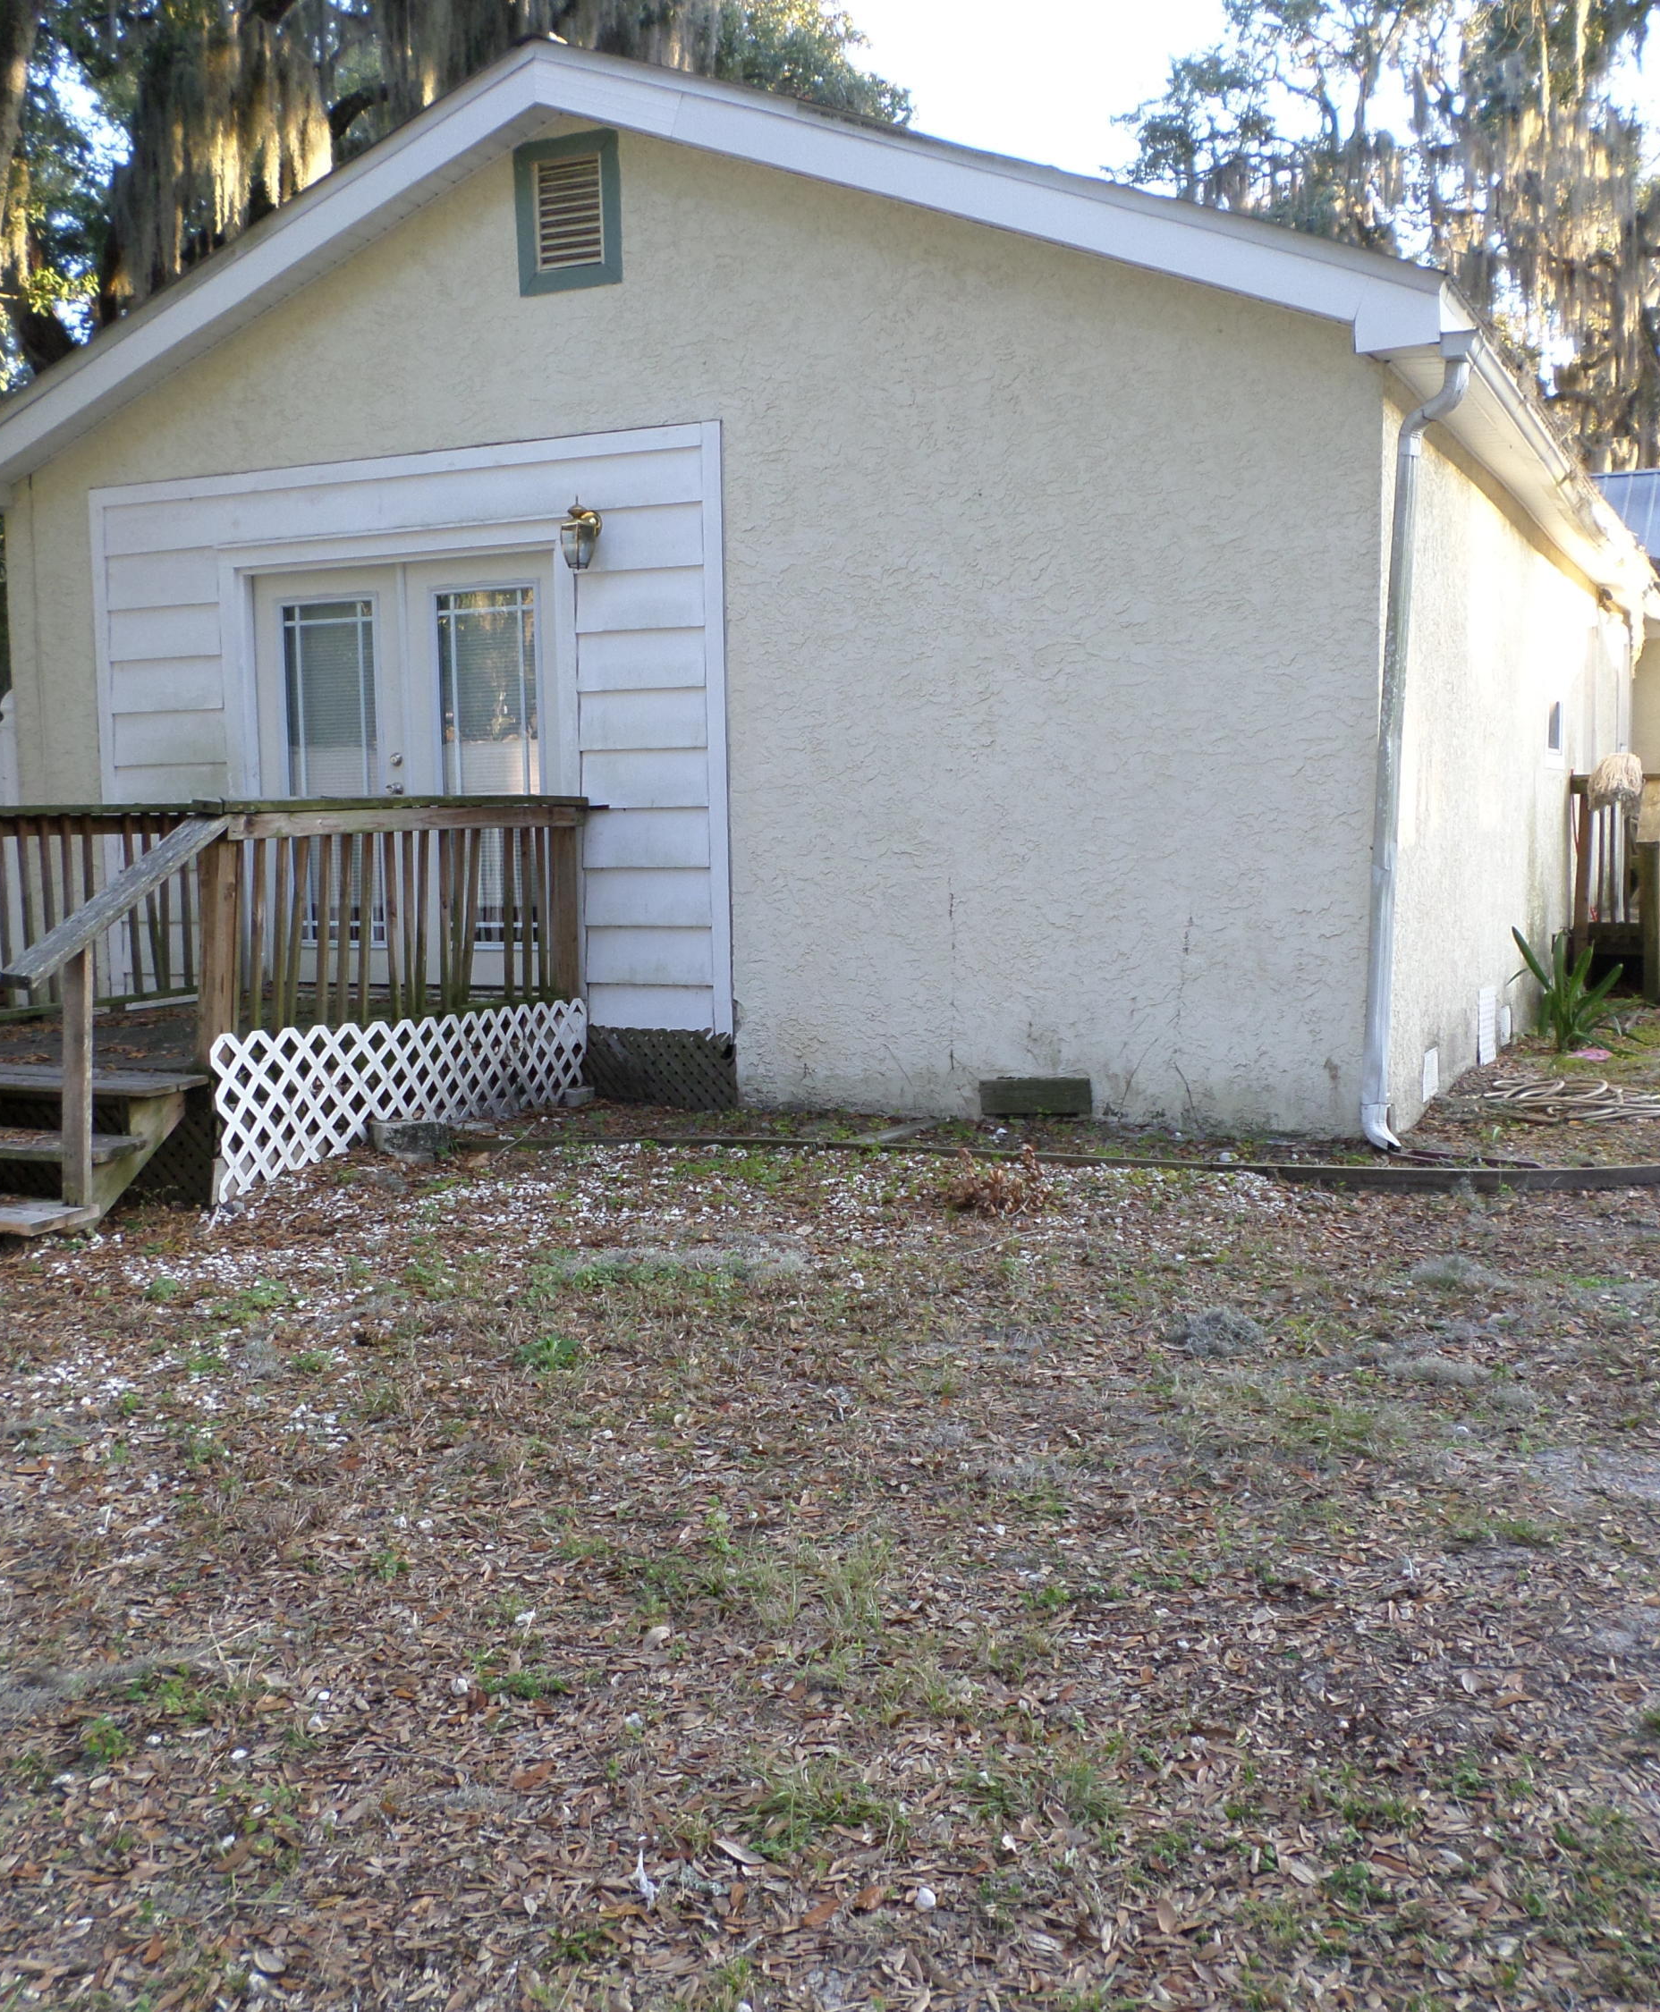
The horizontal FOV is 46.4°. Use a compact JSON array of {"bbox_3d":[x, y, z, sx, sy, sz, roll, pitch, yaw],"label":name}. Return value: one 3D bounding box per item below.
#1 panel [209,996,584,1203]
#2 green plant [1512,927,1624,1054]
[{"bbox_3d":[-1.655,0.305,7.925,0.050,0.550,2.380,2,7,26],"label":"panel"},{"bbox_3d":[4.201,-0.076,11.032,0.630,0.680,0.600,2,7,26],"label":"green plant"}]

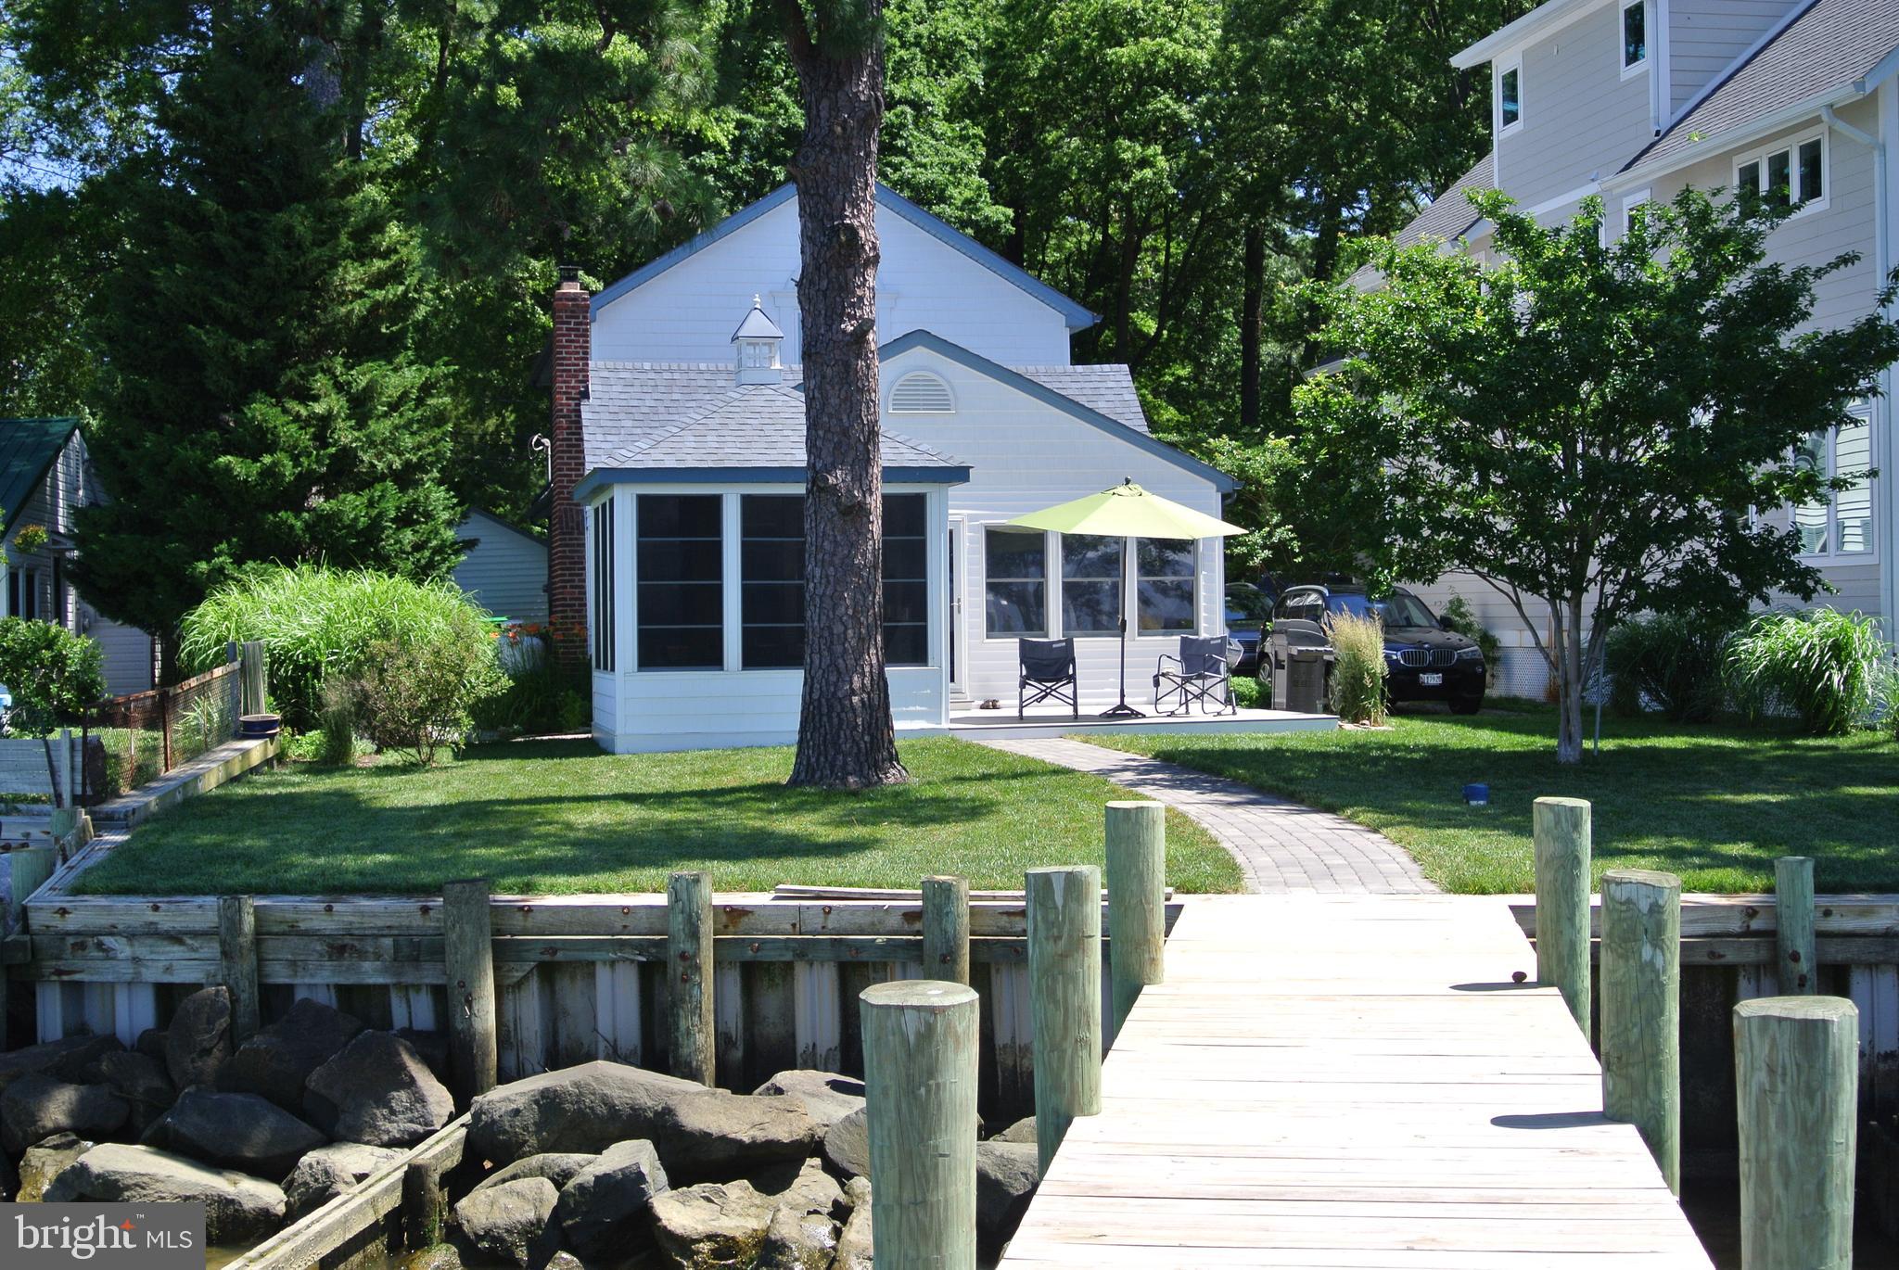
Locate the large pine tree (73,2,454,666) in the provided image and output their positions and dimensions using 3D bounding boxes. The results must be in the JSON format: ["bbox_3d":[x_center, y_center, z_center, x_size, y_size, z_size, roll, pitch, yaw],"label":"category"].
[{"bbox_3d":[-9.900,-4.800,37.500,5.600,11.800,5.600,-1,0,0],"label":"large pine tree"}]

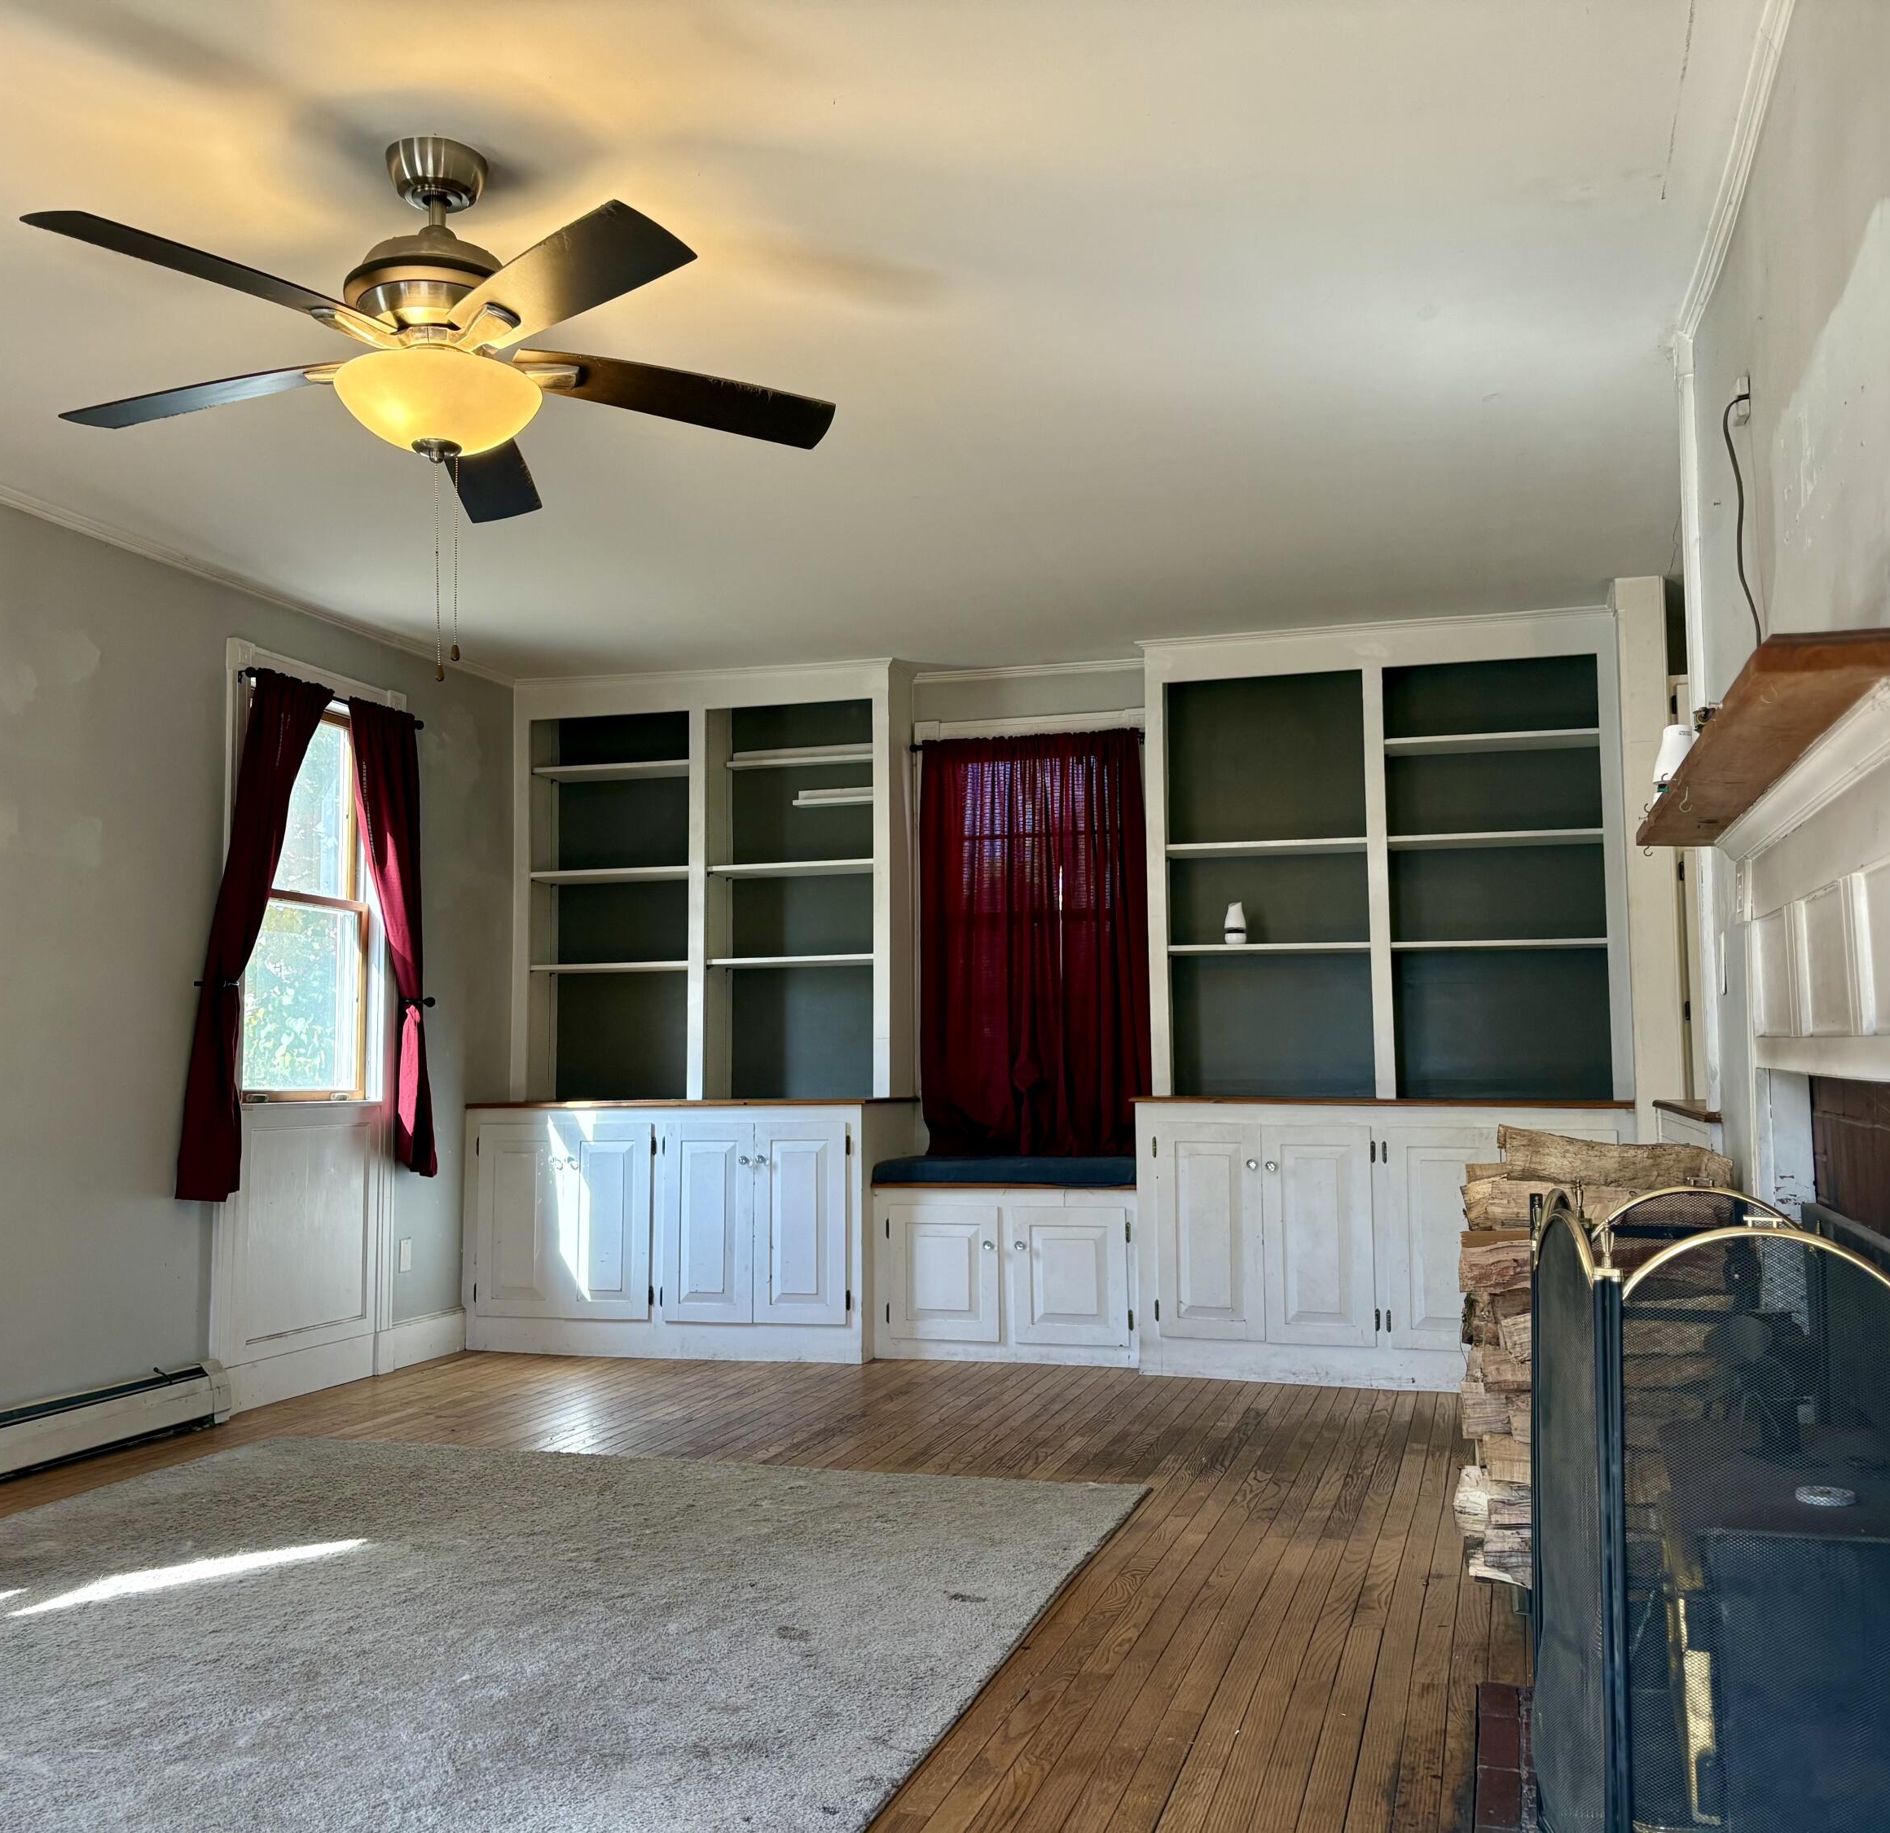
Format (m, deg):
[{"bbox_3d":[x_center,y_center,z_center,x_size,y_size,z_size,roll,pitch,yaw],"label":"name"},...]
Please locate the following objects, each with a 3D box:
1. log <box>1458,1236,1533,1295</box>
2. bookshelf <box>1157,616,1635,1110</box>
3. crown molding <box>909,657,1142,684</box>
[{"bbox_3d":[1.141,0.628,3.290,0.415,0.100,0.115,-2,-5,17],"label":"log"},{"bbox_3d":[1.446,-0.166,6.084,1.512,1.533,0.261,-2,-5,16],"label":"bookshelf"},{"bbox_3d":[0.321,-0.878,6.562,0.882,0.044,0.040,-2,-5,17],"label":"crown molding"}]

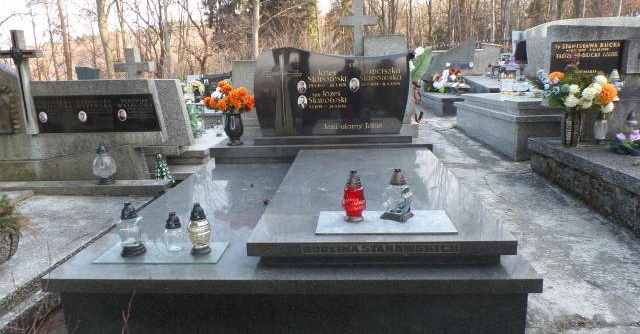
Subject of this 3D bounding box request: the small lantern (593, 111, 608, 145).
[{"bbox_3d":[2.554,-0.358,3.847,0.125,0.300,0.125,-1,13,4],"label":"small lantern"}]

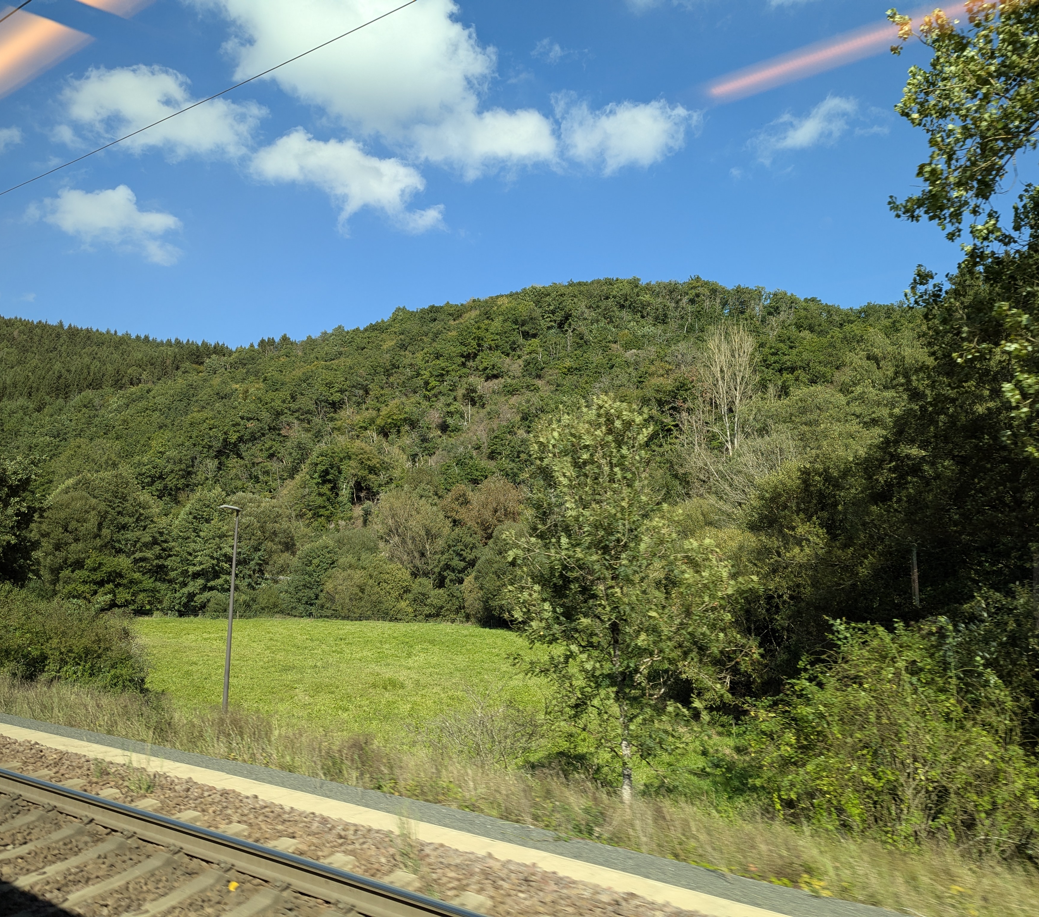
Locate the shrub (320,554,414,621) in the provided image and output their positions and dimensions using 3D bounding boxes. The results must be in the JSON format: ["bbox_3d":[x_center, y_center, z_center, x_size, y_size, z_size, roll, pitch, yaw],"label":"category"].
[{"bbox_3d":[-15.732,13.382,87.698,9.000,6.700,7.000,2,-9,-10],"label":"shrub"}]

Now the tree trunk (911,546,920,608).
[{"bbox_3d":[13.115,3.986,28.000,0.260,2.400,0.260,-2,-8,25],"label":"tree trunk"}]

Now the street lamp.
[{"bbox_3d":[-7.087,3.730,20.130,0.250,5.200,0.650,-6,-11,36],"label":"street lamp"}]

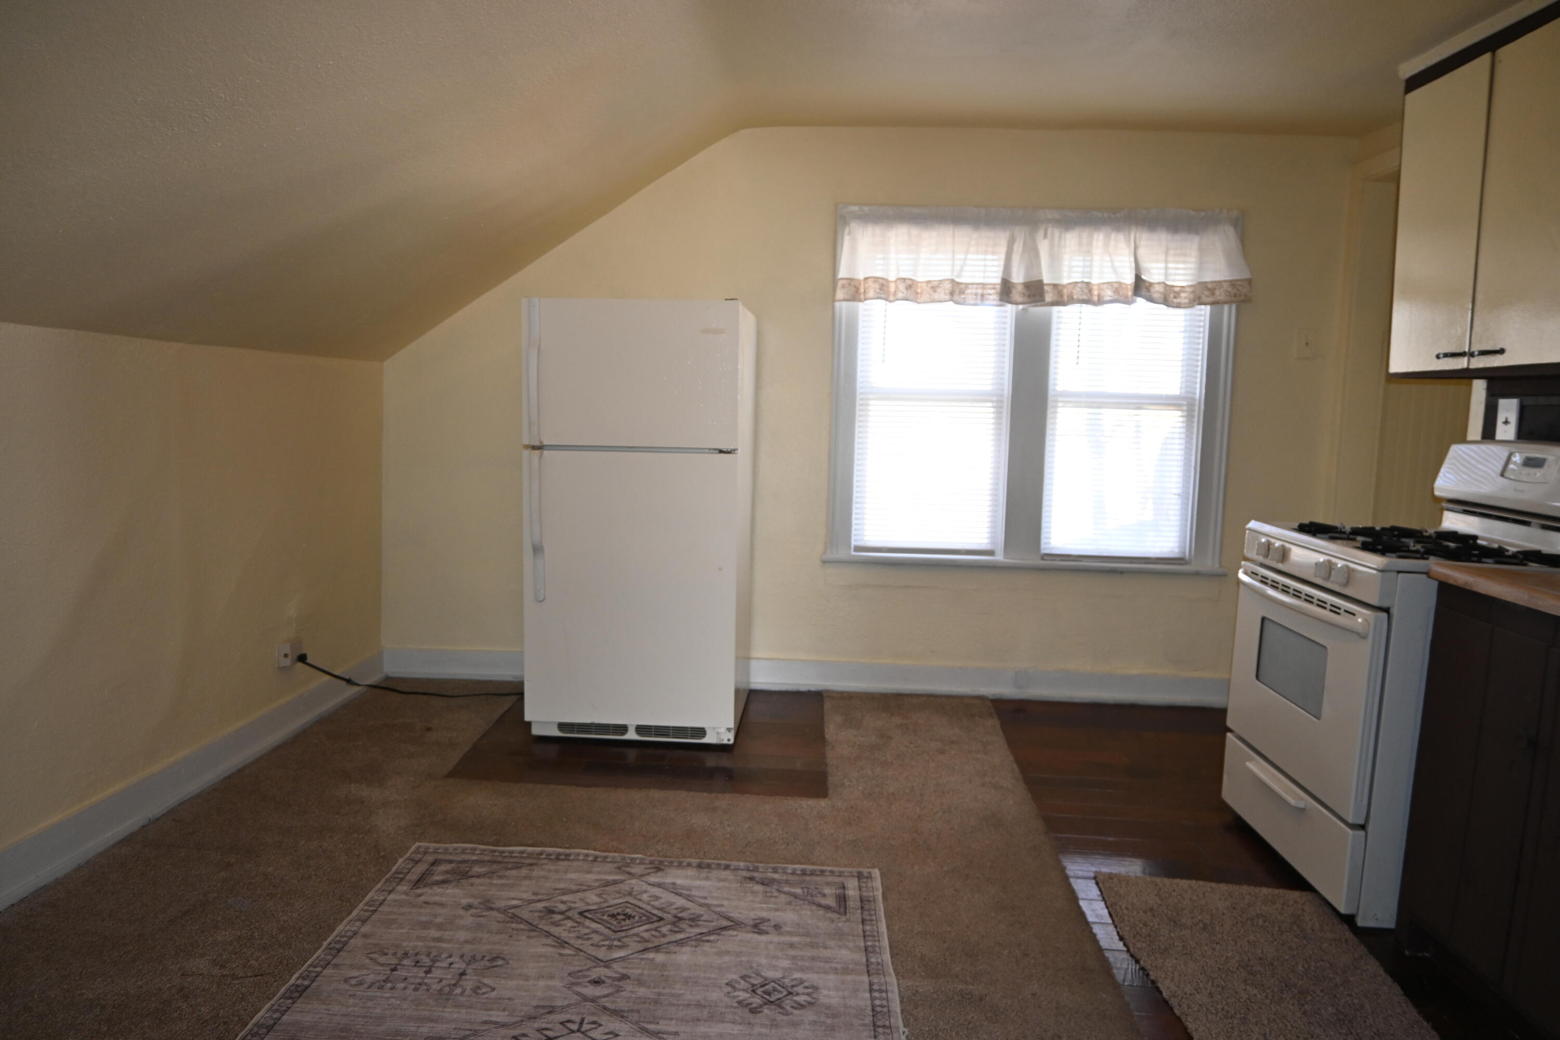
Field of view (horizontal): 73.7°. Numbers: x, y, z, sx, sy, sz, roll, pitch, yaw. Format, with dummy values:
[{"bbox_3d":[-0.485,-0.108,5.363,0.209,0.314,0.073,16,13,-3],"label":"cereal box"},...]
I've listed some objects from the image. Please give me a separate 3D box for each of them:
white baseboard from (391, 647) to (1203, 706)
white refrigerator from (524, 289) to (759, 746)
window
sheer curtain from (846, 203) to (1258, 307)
[{"bbox_3d":[0.128,0.695,4.588,3.839,0.139,0.028,2,6,2],"label":"white baseboard"},{"bbox_3d":[-0.519,-0.008,4.052,0.767,1.610,0.750,2,6,2],"label":"white refrigerator"},{"bbox_3d":[1.076,-0.522,4.418,1.692,1.476,0.100,2,6,2],"label":"window"},{"bbox_3d":[1.075,-1.080,4.279,1.681,0.397,0.090,2,6,2],"label":"sheer curtain"}]

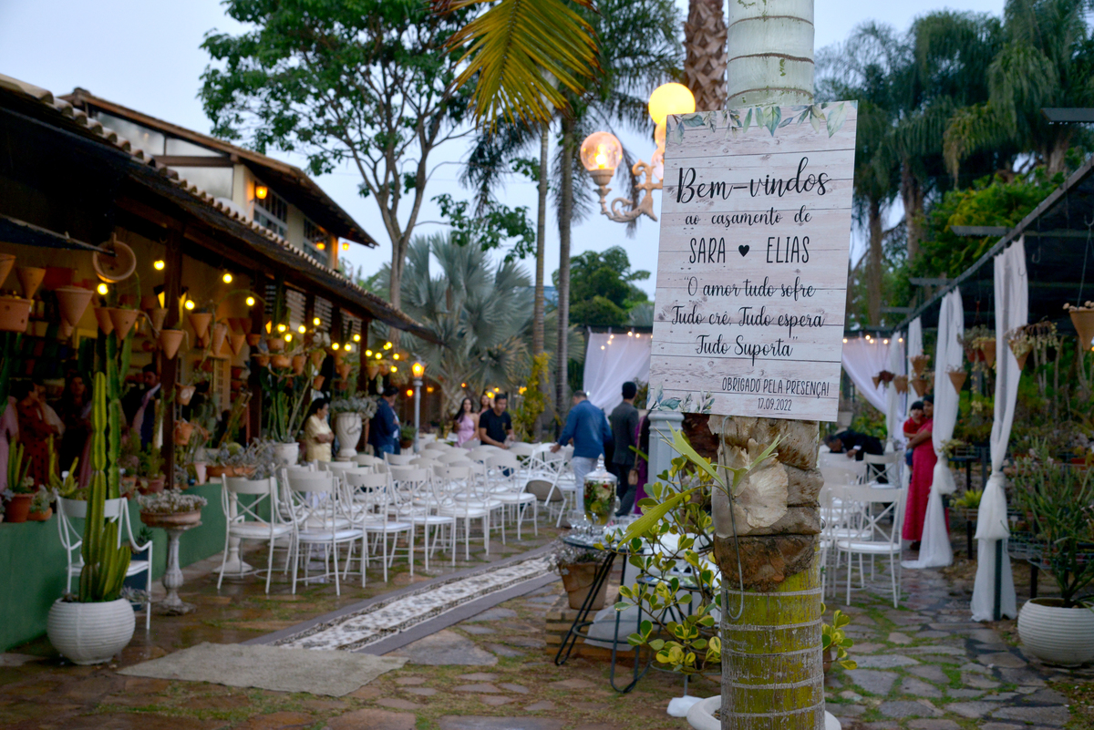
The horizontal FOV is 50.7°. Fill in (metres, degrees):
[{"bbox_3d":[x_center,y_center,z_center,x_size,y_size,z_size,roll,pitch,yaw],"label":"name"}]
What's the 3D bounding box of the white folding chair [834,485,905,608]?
[{"bbox_3d":[2.461,1.363,8.804,0.490,0.890,0.480,0,-2,8],"label":"white folding chair"}]

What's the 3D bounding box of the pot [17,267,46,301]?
[{"bbox_3d":[-3.660,-0.573,8.200,0.210,0.250,0.210,1,-2,0],"label":"pot"}]

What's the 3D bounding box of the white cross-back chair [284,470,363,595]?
[{"bbox_3d":[-1.693,1.289,8.889,0.490,0.890,0.480,0,-2,10],"label":"white cross-back chair"}]

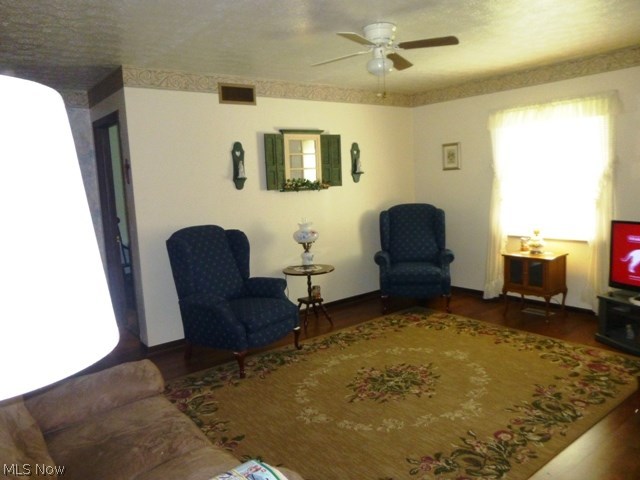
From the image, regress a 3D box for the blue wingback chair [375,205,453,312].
[{"bbox_3d":[1.026,0.177,5.207,0.825,1.110,0.840,-2,8,5],"label":"blue wingback chair"}]

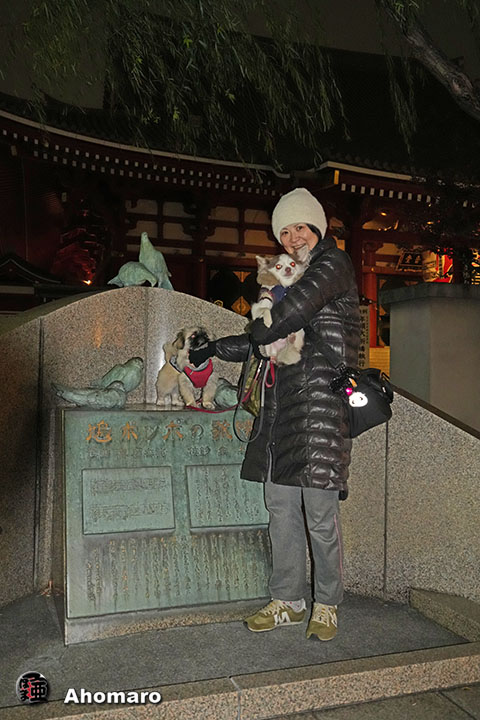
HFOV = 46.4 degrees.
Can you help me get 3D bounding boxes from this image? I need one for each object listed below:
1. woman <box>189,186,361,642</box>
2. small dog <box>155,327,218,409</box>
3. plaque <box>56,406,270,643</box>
[{"bbox_3d":[0.127,0.164,2.143,0.430,1.620,0.650,2,-1,-40],"label":"woman"},{"bbox_3d":[-0.237,0.033,2.480,0.180,0.355,0.330,2,-1,-38],"label":"small dog"},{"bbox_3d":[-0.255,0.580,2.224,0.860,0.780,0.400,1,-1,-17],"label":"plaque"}]

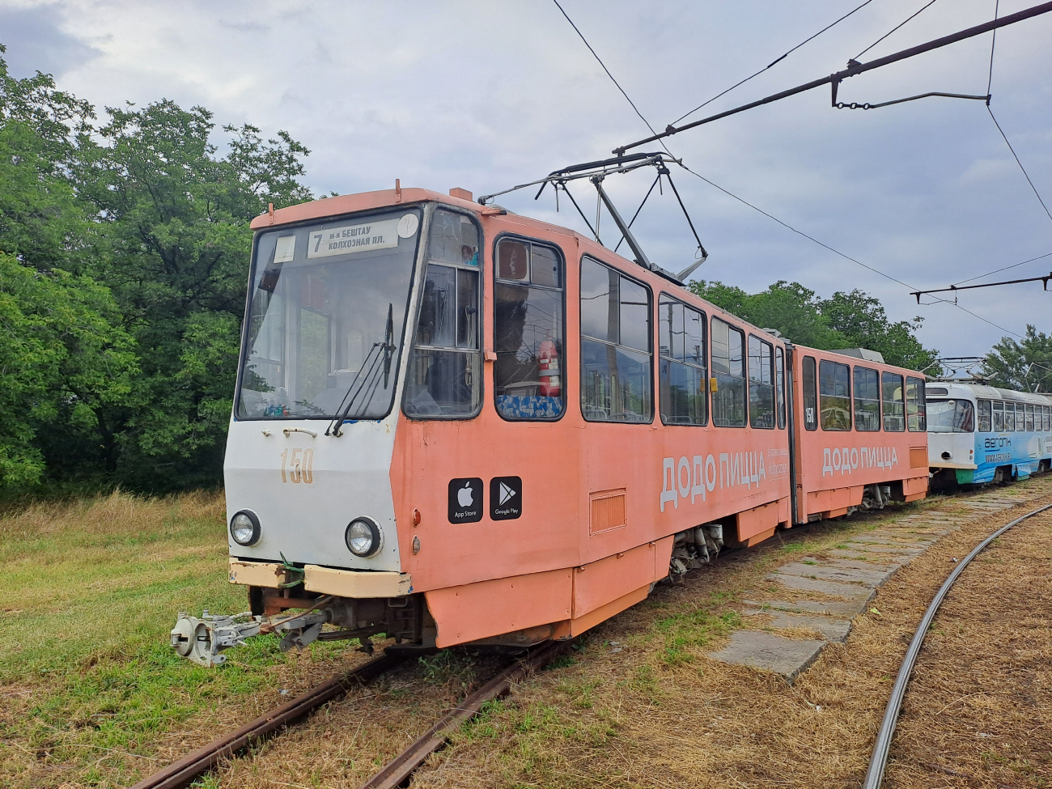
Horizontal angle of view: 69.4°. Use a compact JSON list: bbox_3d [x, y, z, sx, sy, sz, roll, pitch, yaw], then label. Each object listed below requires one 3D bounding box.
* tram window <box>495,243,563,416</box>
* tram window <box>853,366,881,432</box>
[{"bbox_3d":[0.038,-0.423,4.900,0.640,1.170,0.070,3,-5,-43],"label":"tram window"},{"bbox_3d":[6.367,0.100,14.150,0.070,1.180,1.410,-3,-5,42],"label":"tram window"}]

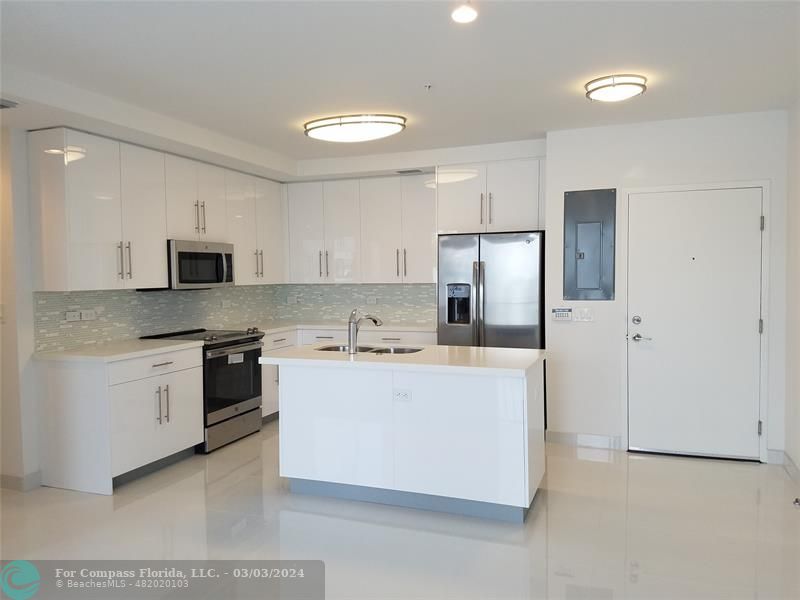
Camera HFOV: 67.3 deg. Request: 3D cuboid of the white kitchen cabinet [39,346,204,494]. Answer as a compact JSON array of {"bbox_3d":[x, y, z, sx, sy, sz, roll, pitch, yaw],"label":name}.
[{"bbox_3d":[-2.020,0.822,4.452,0.633,0.879,0.933,0,2,21],"label":"white kitchen cabinet"}]

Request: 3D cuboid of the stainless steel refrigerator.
[{"bbox_3d":[0.891,0.293,5.599,0.905,1.775,0.790,0,2,21],"label":"stainless steel refrigerator"}]

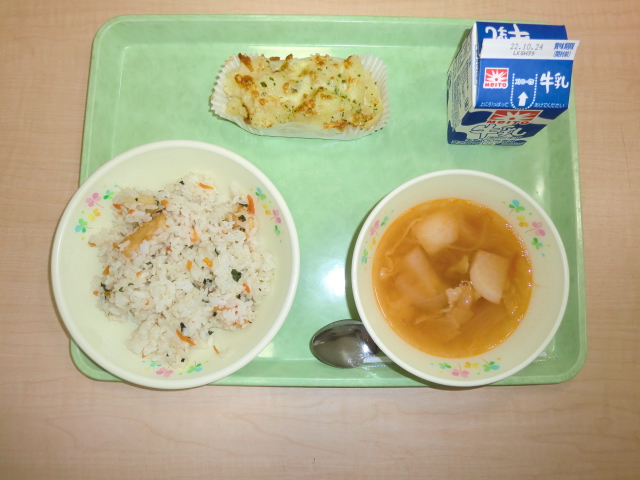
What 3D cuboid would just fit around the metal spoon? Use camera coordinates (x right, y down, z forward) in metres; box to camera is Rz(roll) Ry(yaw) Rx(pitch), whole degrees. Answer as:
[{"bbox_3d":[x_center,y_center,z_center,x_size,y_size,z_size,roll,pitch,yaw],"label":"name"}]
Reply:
[{"bbox_3d":[0.076,0.068,0.339,0.166,0.020,0.035,-4,83,1],"label":"metal spoon"}]

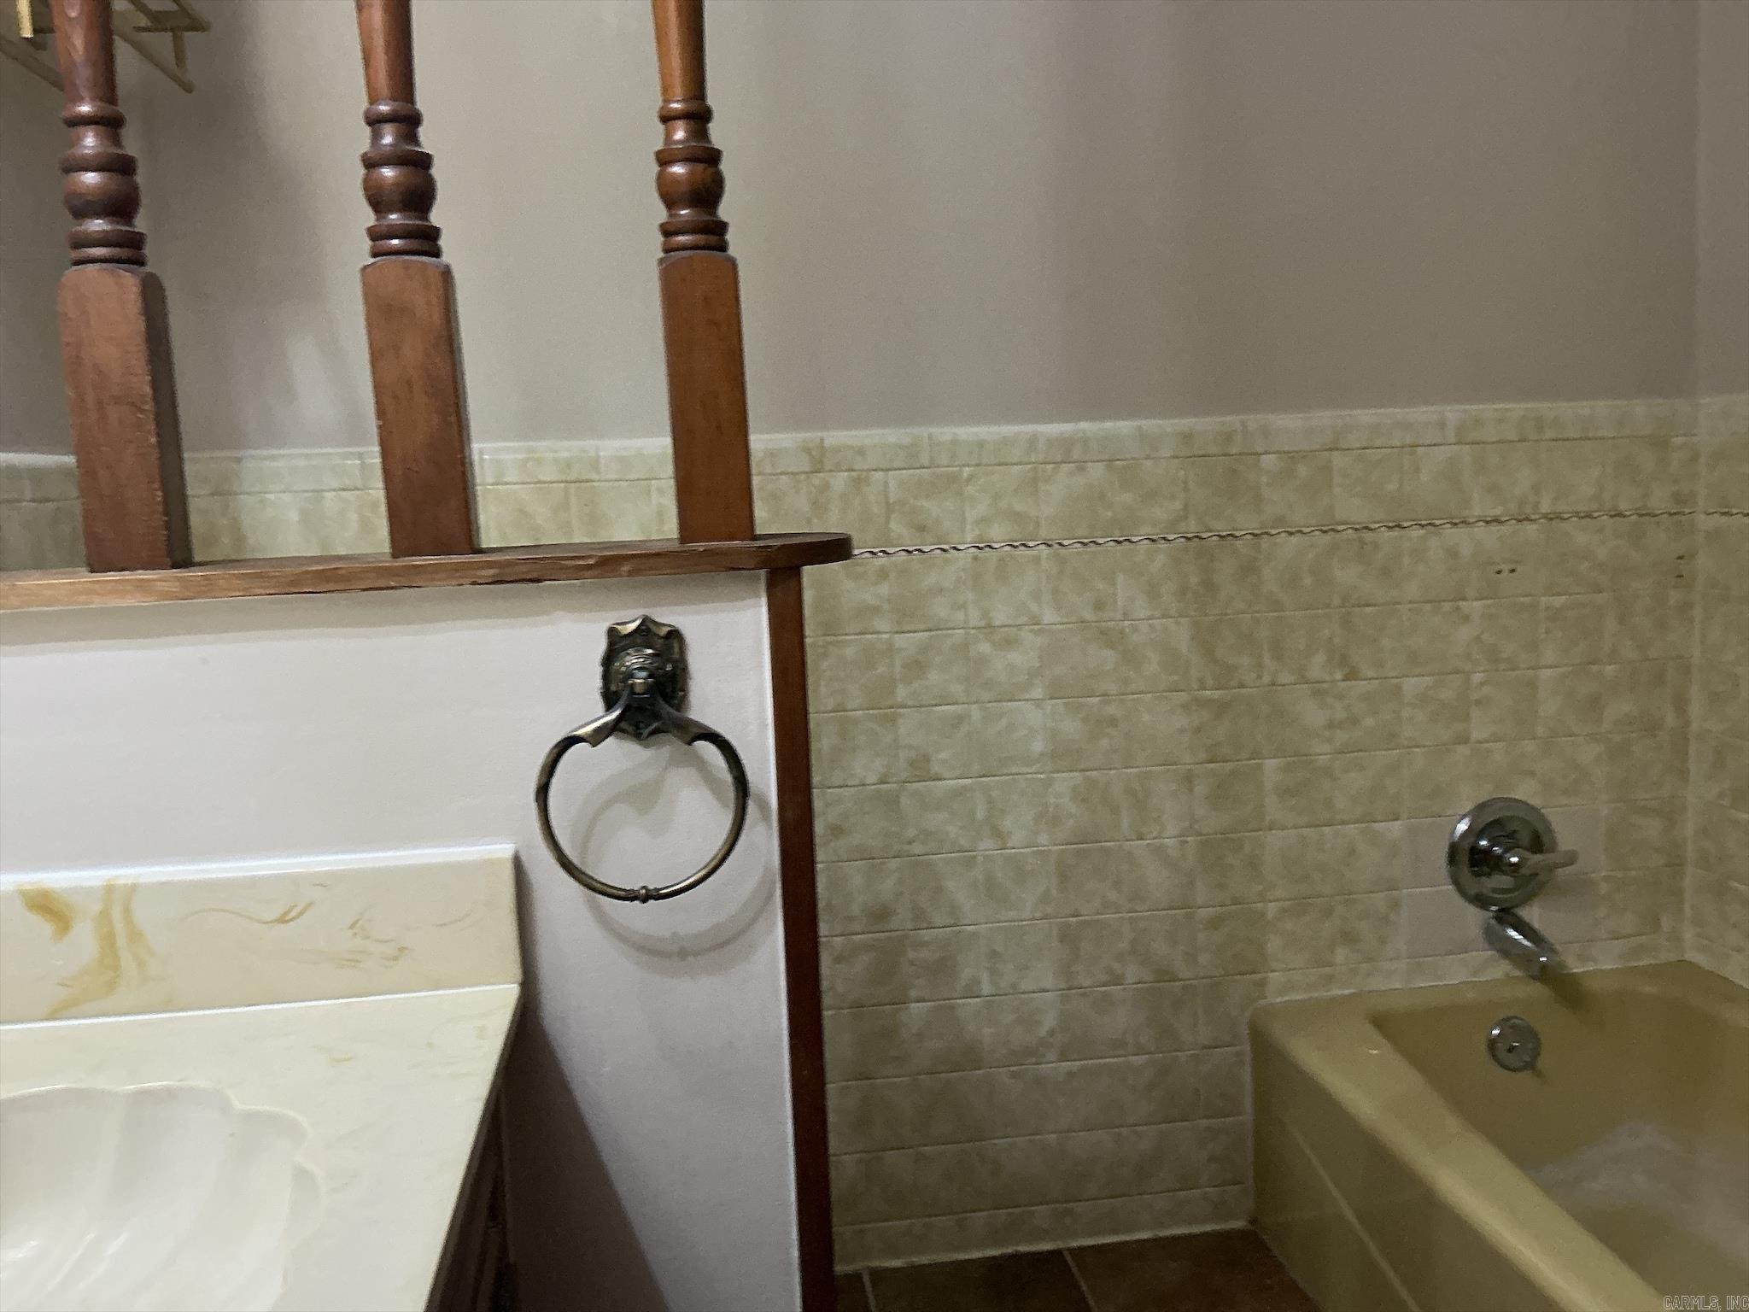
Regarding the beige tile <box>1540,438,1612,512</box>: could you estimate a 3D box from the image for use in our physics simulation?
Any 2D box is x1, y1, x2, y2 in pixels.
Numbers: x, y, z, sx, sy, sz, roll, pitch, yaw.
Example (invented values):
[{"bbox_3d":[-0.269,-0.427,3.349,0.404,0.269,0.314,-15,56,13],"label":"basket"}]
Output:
[{"bbox_3d":[1.042,-0.269,2.118,0.107,0.107,0.009,-3,5,-7],"label":"beige tile"}]

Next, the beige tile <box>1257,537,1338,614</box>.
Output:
[{"bbox_3d":[0.618,-0.121,2.080,0.107,0.107,0.009,-3,5,-7],"label":"beige tile"}]

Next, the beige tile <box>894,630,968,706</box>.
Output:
[{"bbox_3d":[0.085,0.019,2.040,0.108,0.108,0.008,-3,6,-7],"label":"beige tile"}]

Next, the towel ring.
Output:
[{"bbox_3d":[-0.169,0.076,1.030,0.152,0.206,0.058,-3,6,-7],"label":"towel ring"}]

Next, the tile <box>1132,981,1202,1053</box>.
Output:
[{"bbox_3d":[0.436,0.545,2.133,0.108,0.108,0.008,-3,6,-7],"label":"tile"}]

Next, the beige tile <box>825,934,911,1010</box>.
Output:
[{"bbox_3d":[-0.007,0.461,2.069,0.112,0.108,0.010,-3,6,-7],"label":"beige tile"}]

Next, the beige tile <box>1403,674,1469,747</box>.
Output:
[{"bbox_3d":[0.850,0.083,2.140,0.108,0.108,0.010,-3,6,-7],"label":"beige tile"}]

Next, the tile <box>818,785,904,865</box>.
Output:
[{"bbox_3d":[-0.013,0.241,2.035,0.107,0.107,0.009,-3,5,-7],"label":"tile"}]

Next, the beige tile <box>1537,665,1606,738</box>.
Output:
[{"bbox_3d":[1.067,0.071,2.167,0.108,0.108,0.008,-3,6,-7],"label":"beige tile"}]

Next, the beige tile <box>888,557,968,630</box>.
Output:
[{"bbox_3d":[0.079,-0.089,2.017,0.108,0.108,0.009,-3,6,-7],"label":"beige tile"}]

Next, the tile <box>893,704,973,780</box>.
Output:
[{"bbox_3d":[0.089,0.128,2.040,0.108,0.108,0.009,-3,6,-7],"label":"tile"}]

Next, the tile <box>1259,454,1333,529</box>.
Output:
[{"bbox_3d":[0.617,-0.244,2.082,0.108,0.108,0.008,-3,6,-7],"label":"tile"}]

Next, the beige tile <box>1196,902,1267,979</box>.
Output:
[{"bbox_3d":[0.537,0.428,2.128,0.108,0.108,0.009,-3,6,-7],"label":"beige tile"}]

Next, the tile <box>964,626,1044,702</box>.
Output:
[{"bbox_3d":[0.192,0.013,2.042,0.108,0.108,0.009,-3,6,-7],"label":"tile"}]

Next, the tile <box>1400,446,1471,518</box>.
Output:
[{"bbox_3d":[0.830,-0.256,2.098,0.108,0.108,0.009,-3,6,-7],"label":"tile"}]

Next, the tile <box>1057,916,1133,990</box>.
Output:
[{"bbox_3d":[0.322,0.442,2.109,0.108,0.108,0.008,-3,6,-7],"label":"tile"}]

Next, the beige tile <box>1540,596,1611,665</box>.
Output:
[{"bbox_3d":[1.057,-0.038,2.149,0.108,0.108,0.009,-3,6,-7],"label":"beige tile"}]

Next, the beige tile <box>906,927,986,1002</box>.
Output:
[{"bbox_3d":[0.105,0.455,2.083,0.108,0.108,0.008,-3,6,-7],"label":"beige tile"}]

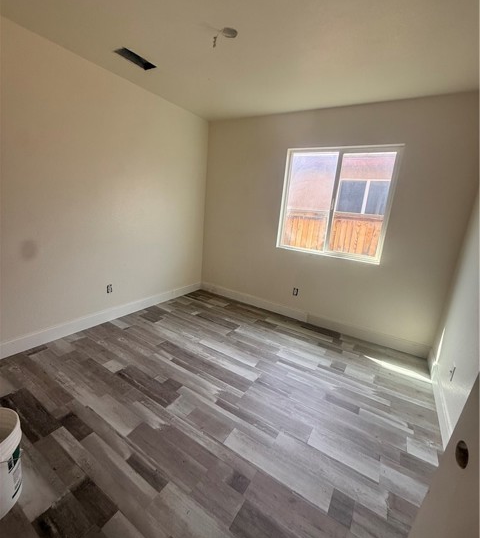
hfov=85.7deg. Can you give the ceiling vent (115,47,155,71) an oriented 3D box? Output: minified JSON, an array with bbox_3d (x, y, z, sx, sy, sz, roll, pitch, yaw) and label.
[{"bbox_3d":[-0.848,-1.715,2.109,0.135,0.040,0.310,13,16,30],"label":"ceiling vent"}]

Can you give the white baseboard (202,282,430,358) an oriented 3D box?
[{"bbox_3d":[0.651,0.573,3.368,3.027,0.134,0.020,13,16,30],"label":"white baseboard"}]

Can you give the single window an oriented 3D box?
[{"bbox_3d":[1.035,-0.730,2.906,1.174,1.161,0.090,13,16,30],"label":"single window"}]

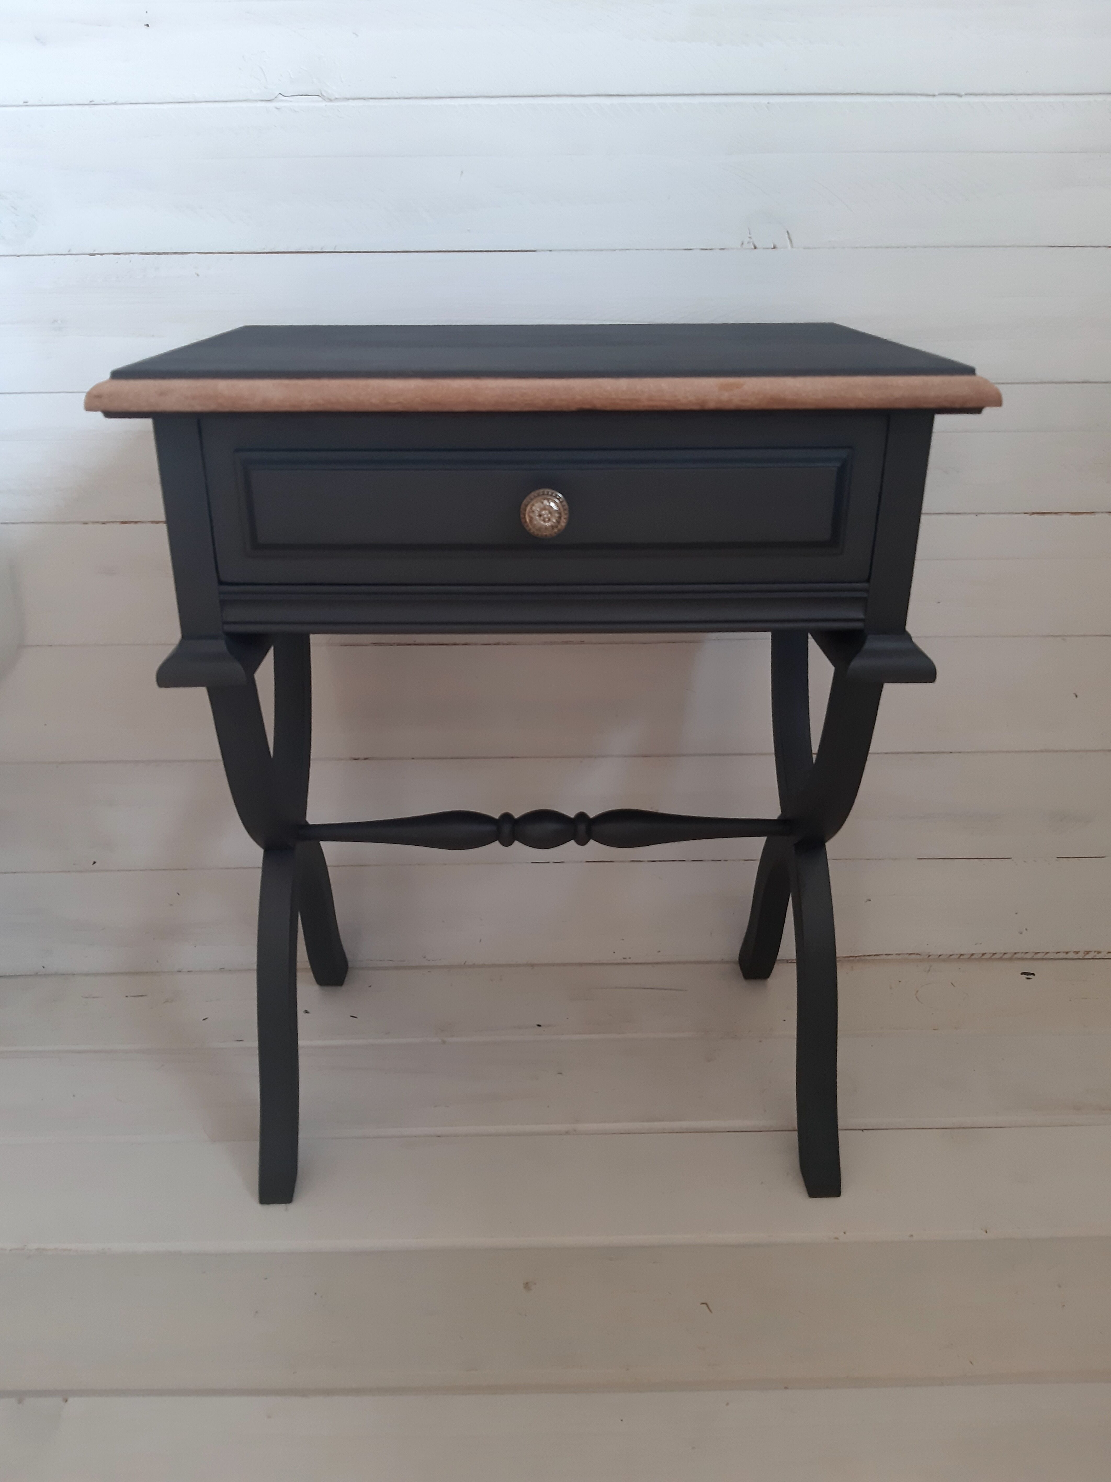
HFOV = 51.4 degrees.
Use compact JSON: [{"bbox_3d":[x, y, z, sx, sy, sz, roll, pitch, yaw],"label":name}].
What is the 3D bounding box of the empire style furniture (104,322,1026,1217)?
[{"bbox_3d":[-0.008,0.015,0.978,0.540,0.668,0.374,-1,24,-1],"label":"empire style furniture"}]

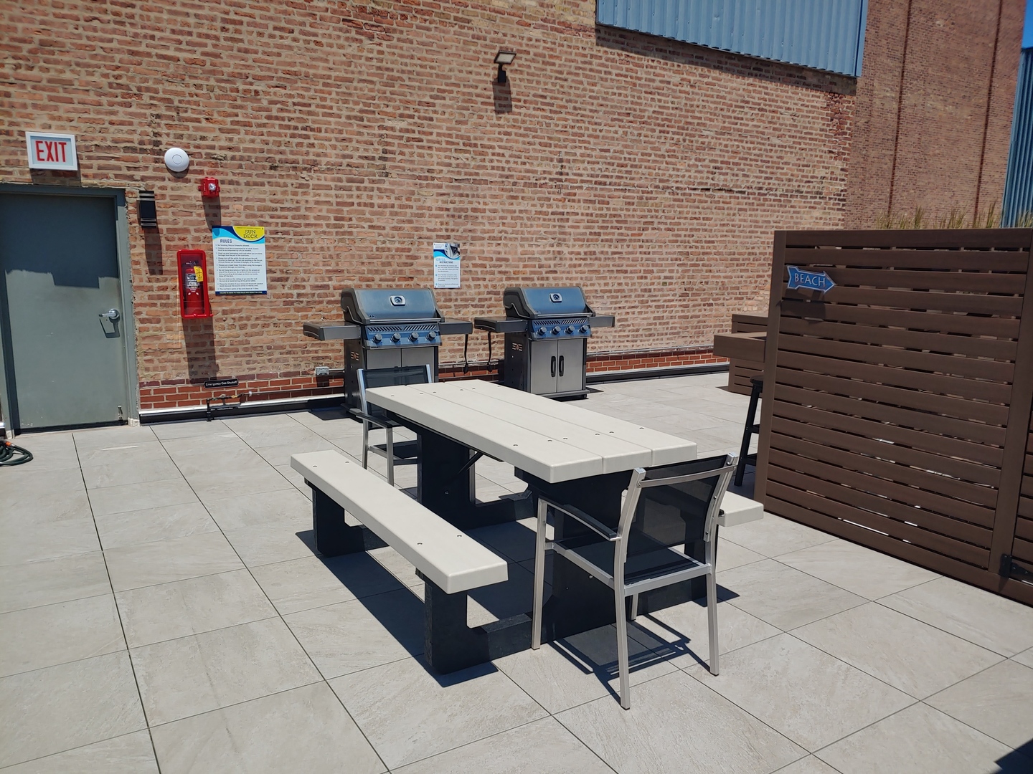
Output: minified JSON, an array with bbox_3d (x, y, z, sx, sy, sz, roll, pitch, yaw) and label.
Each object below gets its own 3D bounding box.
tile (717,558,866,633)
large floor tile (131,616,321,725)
[{"bbox_3d":[1.257,0.997,3.604,0.605,0.020,0.605,-4,11,-31],"label":"tile"},{"bbox_3d":[-1.129,1.086,2.885,0.600,0.024,0.600,-4,11,-33],"label":"large floor tile"}]

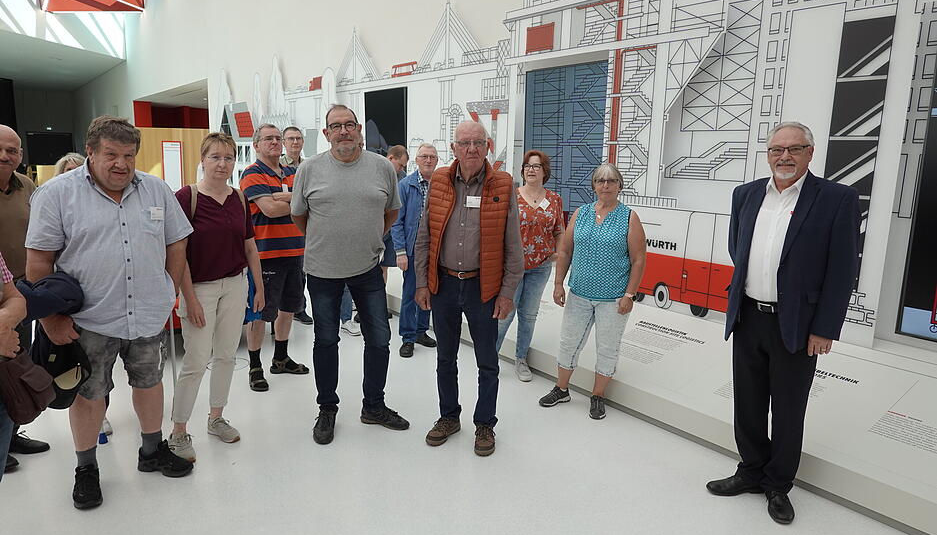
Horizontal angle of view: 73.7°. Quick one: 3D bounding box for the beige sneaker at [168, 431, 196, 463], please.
[{"bbox_3d":[-1.504,0.935,3.297,0.100,0.105,0.262,-6,13,-36],"label":"beige sneaker"}]

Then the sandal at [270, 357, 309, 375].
[{"bbox_3d":[-1.321,0.724,4.622,0.290,0.100,0.105,2,11,5],"label":"sandal"}]

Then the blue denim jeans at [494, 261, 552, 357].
[{"bbox_3d":[0.368,0.269,4.620,0.460,0.860,0.380,2,10,5],"label":"blue denim jeans"}]

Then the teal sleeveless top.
[{"bbox_3d":[0.817,-0.104,3.864,0.400,0.610,0.280,6,12,25],"label":"teal sleeveless top"}]

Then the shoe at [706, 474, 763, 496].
[{"bbox_3d":[1.317,1.046,3.085,0.298,0.110,0.108,1,10,-5],"label":"shoe"}]

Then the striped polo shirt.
[{"bbox_3d":[-1.327,-0.397,4.275,0.510,0.690,0.350,-8,14,-41],"label":"striped polo shirt"}]

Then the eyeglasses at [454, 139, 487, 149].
[{"bbox_3d":[0.015,-0.626,3.189,0.152,0.045,0.145,0,10,-6],"label":"eyeglasses"}]

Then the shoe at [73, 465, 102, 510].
[{"bbox_3d":[-1.803,1.017,2.958,0.120,0.120,0.300,-5,12,-30],"label":"shoe"}]

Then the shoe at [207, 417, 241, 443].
[{"bbox_3d":[-1.357,0.890,3.480,0.267,0.100,0.097,8,12,32],"label":"shoe"}]

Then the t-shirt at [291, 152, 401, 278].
[{"bbox_3d":[-0.675,-0.290,3.457,0.590,0.700,0.360,0,10,-7],"label":"t-shirt"}]

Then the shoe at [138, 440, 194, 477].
[{"bbox_3d":[-1.493,0.942,3.093,0.302,0.130,0.113,3,10,10],"label":"shoe"}]

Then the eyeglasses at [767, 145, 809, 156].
[{"bbox_3d":[1.366,-0.500,2.658,0.145,0.043,0.145,5,10,40],"label":"eyeglasses"}]

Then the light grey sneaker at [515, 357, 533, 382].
[{"bbox_3d":[0.409,0.736,4.572,0.098,0.110,0.272,-1,11,-13],"label":"light grey sneaker"}]

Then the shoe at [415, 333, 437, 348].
[{"bbox_3d":[-0.368,0.591,5.267,0.295,0.105,0.103,9,13,35],"label":"shoe"}]

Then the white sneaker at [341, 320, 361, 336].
[{"bbox_3d":[-1.041,0.537,5.619,0.285,0.110,0.105,8,13,34],"label":"white sneaker"}]

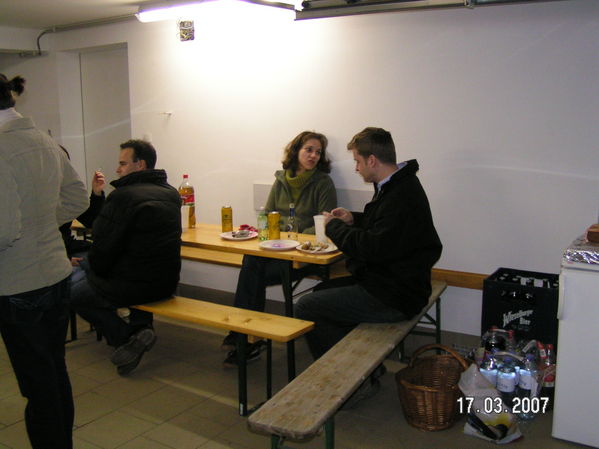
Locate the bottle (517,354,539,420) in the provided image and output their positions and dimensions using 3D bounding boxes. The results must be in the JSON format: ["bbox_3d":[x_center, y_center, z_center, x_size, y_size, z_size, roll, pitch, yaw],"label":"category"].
[{"bbox_3d":[1.135,0.793,3.249,0.088,0.330,0.088,5,10,33],"label":"bottle"}]

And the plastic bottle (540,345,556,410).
[{"bbox_3d":[1.282,0.772,3.355,0.088,0.335,0.088,5,10,33],"label":"plastic bottle"}]

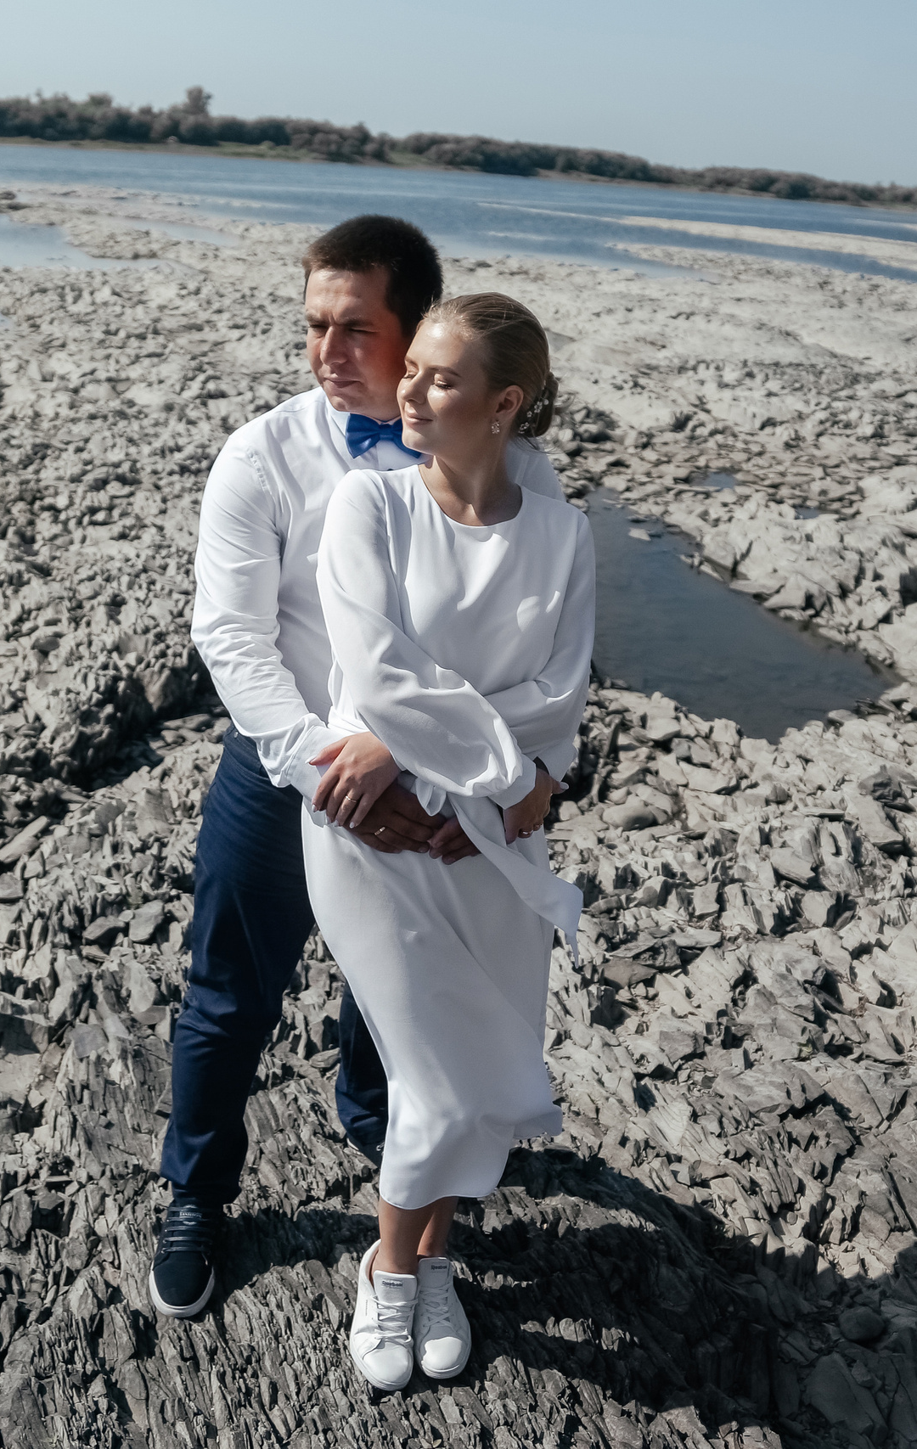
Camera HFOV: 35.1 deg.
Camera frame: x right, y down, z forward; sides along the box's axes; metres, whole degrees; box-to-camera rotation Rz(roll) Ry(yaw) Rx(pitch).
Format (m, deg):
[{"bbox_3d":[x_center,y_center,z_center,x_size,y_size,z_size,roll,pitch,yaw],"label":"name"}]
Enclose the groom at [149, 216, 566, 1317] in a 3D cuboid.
[{"bbox_3d":[-0.158,0.124,2.355,0.600,1.780,0.520,2,21,-7],"label":"groom"}]

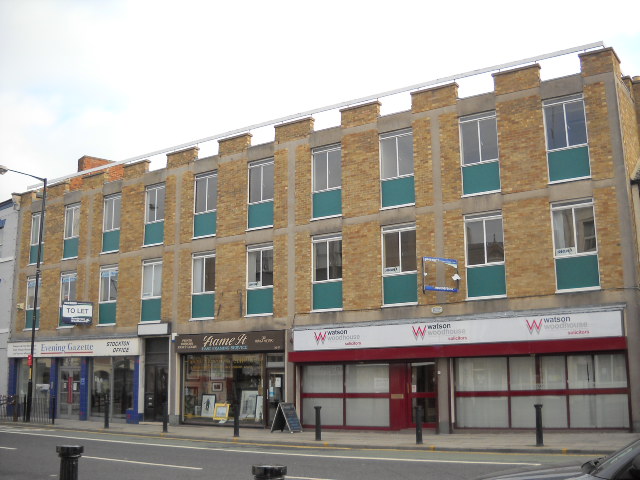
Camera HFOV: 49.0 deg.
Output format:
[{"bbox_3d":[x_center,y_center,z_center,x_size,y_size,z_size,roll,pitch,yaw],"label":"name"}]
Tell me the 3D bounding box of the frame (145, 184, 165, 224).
[{"bbox_3d":[-6.224,-1.359,26.656,1.110,1.470,0.100,-8,-14,32],"label":"frame"}]

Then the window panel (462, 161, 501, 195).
[{"bbox_3d":[4.707,-1.807,20.476,1.130,0.880,0.060,-8,-14,33],"label":"window panel"}]

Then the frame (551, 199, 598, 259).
[{"bbox_3d":[6.795,-0.317,18.745,1.150,1.480,0.100,-8,-14,33],"label":"frame"}]

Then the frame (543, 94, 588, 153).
[{"bbox_3d":[6.684,-3.218,19.148,1.168,1.540,0.100,-8,-14,33],"label":"frame"}]

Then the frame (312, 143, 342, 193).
[{"bbox_3d":[0.241,-2.391,23.381,1.168,1.540,0.100,-8,-14,33],"label":"frame"}]

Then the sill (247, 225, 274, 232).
[{"bbox_3d":[-2.198,-0.440,25.729,1.259,0.065,0.140,-8,-14,32],"label":"sill"}]

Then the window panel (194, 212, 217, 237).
[{"bbox_3d":[-4.060,-0.538,25.002,1.070,0.820,0.060,-8,-14,32],"label":"window panel"}]

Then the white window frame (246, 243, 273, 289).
[{"bbox_3d":[-2.161,0.982,25.501,1.220,1.671,0.080,-8,-14,32],"label":"white window frame"}]

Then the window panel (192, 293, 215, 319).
[{"bbox_3d":[-4.035,2.299,24.414,1.070,0.820,0.060,-8,-14,32],"label":"window panel"}]

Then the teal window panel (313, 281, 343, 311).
[{"bbox_3d":[0.259,1.885,23.697,1.181,0.905,0.050,-8,-14,32],"label":"teal window panel"}]

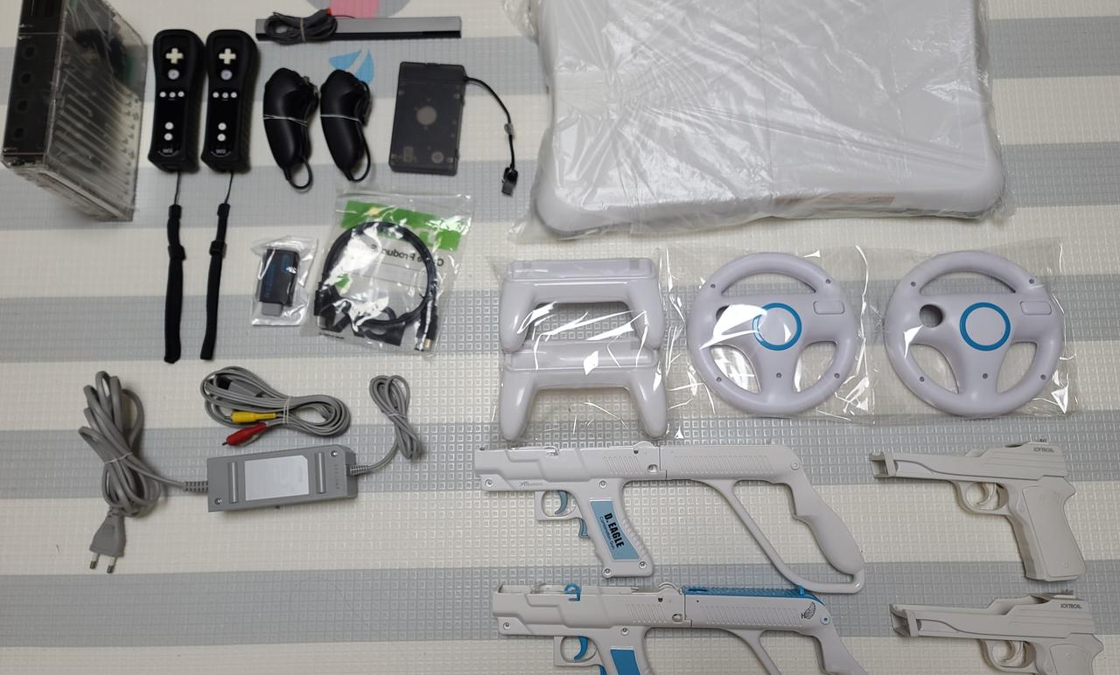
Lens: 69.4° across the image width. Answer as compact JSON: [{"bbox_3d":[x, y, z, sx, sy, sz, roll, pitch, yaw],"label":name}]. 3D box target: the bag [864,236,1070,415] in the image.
[{"bbox_3d":[0.436,-0.010,0.857,0.225,0.038,0.196,-1,80,1],"label":"bag"}]

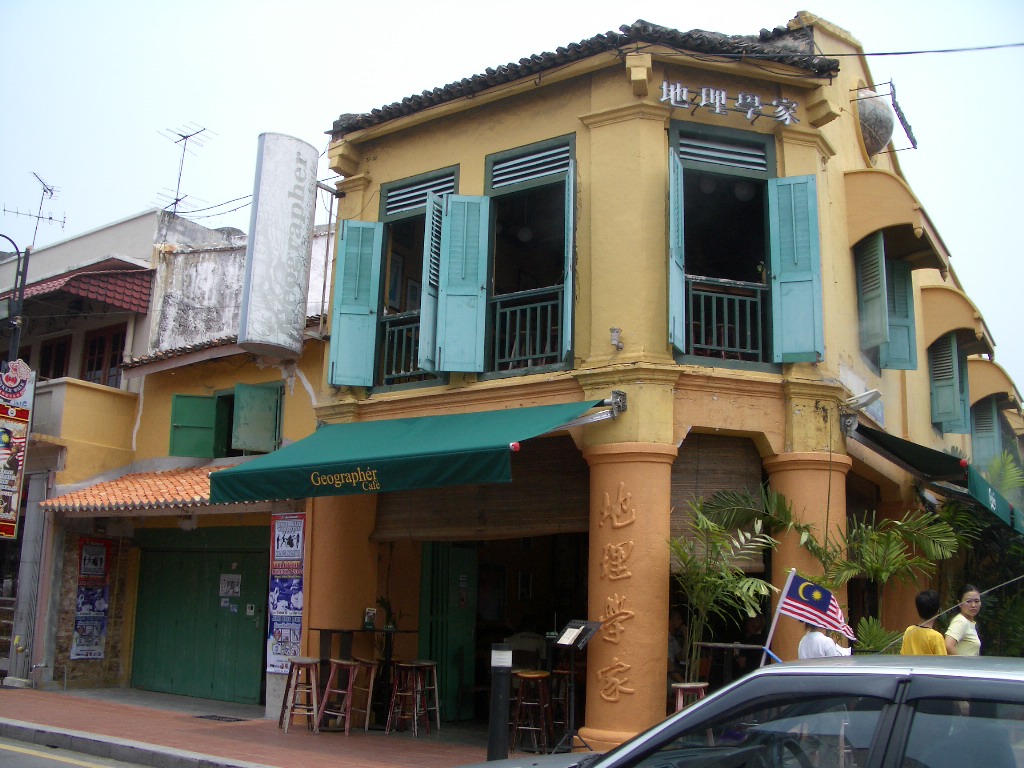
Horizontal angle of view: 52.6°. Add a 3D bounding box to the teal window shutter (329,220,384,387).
[{"bbox_3d":[-1.802,-0.946,12.018,0.509,1.975,0.050,3,-12,-5],"label":"teal window shutter"}]

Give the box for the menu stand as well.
[{"bbox_3d":[0.607,2.889,9.865,0.420,1.260,0.480,13,-16,-43],"label":"menu stand"}]

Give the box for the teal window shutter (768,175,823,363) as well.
[{"bbox_3d":[3.073,-1.257,11.216,0.511,2.103,0.050,-2,-12,16],"label":"teal window shutter"}]

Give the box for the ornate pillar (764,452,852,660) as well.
[{"bbox_3d":[3.084,2.246,10.799,1.000,3.023,1.000,5,-12,-14],"label":"ornate pillar"}]

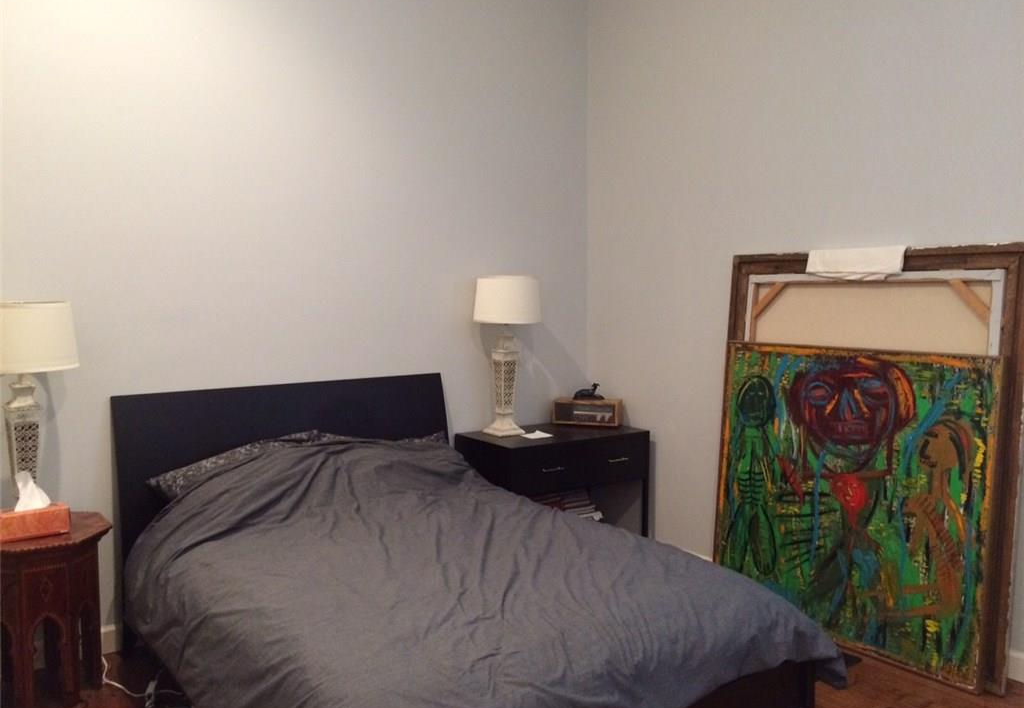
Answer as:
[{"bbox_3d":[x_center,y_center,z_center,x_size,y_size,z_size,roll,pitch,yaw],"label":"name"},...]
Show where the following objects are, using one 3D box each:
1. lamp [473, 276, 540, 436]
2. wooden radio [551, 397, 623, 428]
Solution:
[{"bbox_3d":[-0.019,0.010,4.495,0.356,0.819,0.356,0,4,0],"label":"lamp"},{"bbox_3d":[0.427,0.328,4.821,0.367,0.135,0.162,1,4,15],"label":"wooden radio"}]

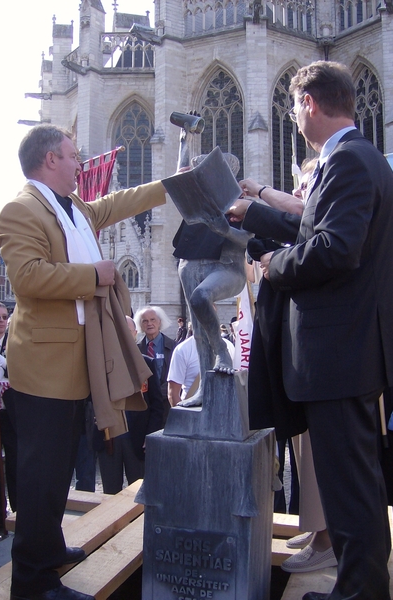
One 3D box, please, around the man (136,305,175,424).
[{"bbox_3d":[-0.367,0.929,5.220,0.520,1.740,0.340,0,-2,13],"label":"man"}]

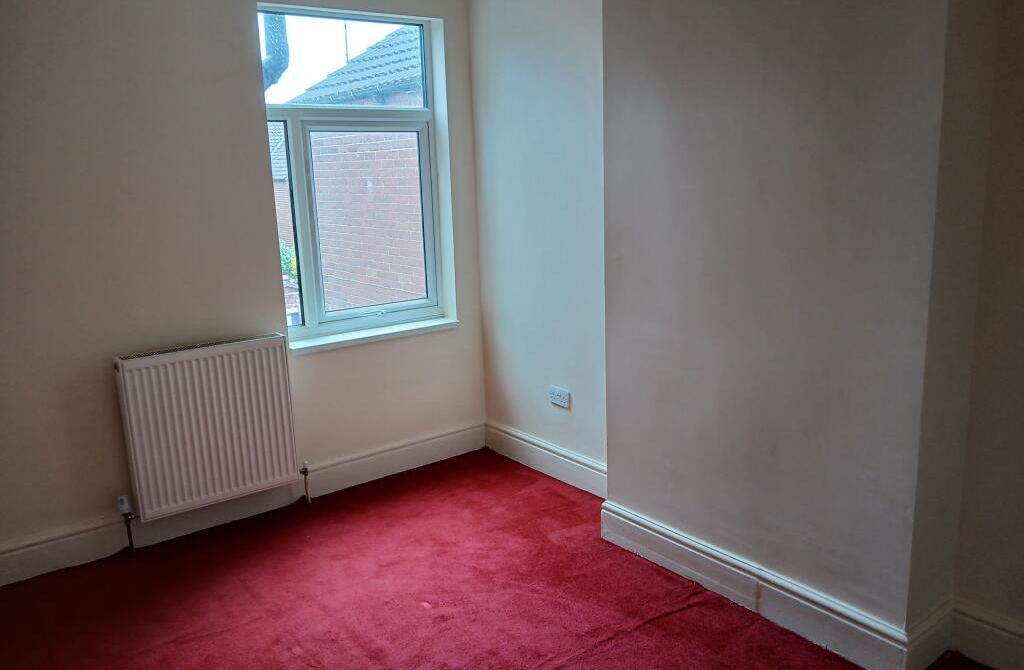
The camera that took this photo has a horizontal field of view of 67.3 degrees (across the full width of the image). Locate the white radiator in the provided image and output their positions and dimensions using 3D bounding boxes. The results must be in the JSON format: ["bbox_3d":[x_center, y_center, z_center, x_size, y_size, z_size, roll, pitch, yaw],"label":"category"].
[{"bbox_3d":[-1.332,0.392,3.437,0.700,0.700,0.105,-10,14,-36],"label":"white radiator"}]

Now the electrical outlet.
[{"bbox_3d":[0.246,0.312,3.877,0.013,0.087,0.146,-10,14,-36],"label":"electrical outlet"}]

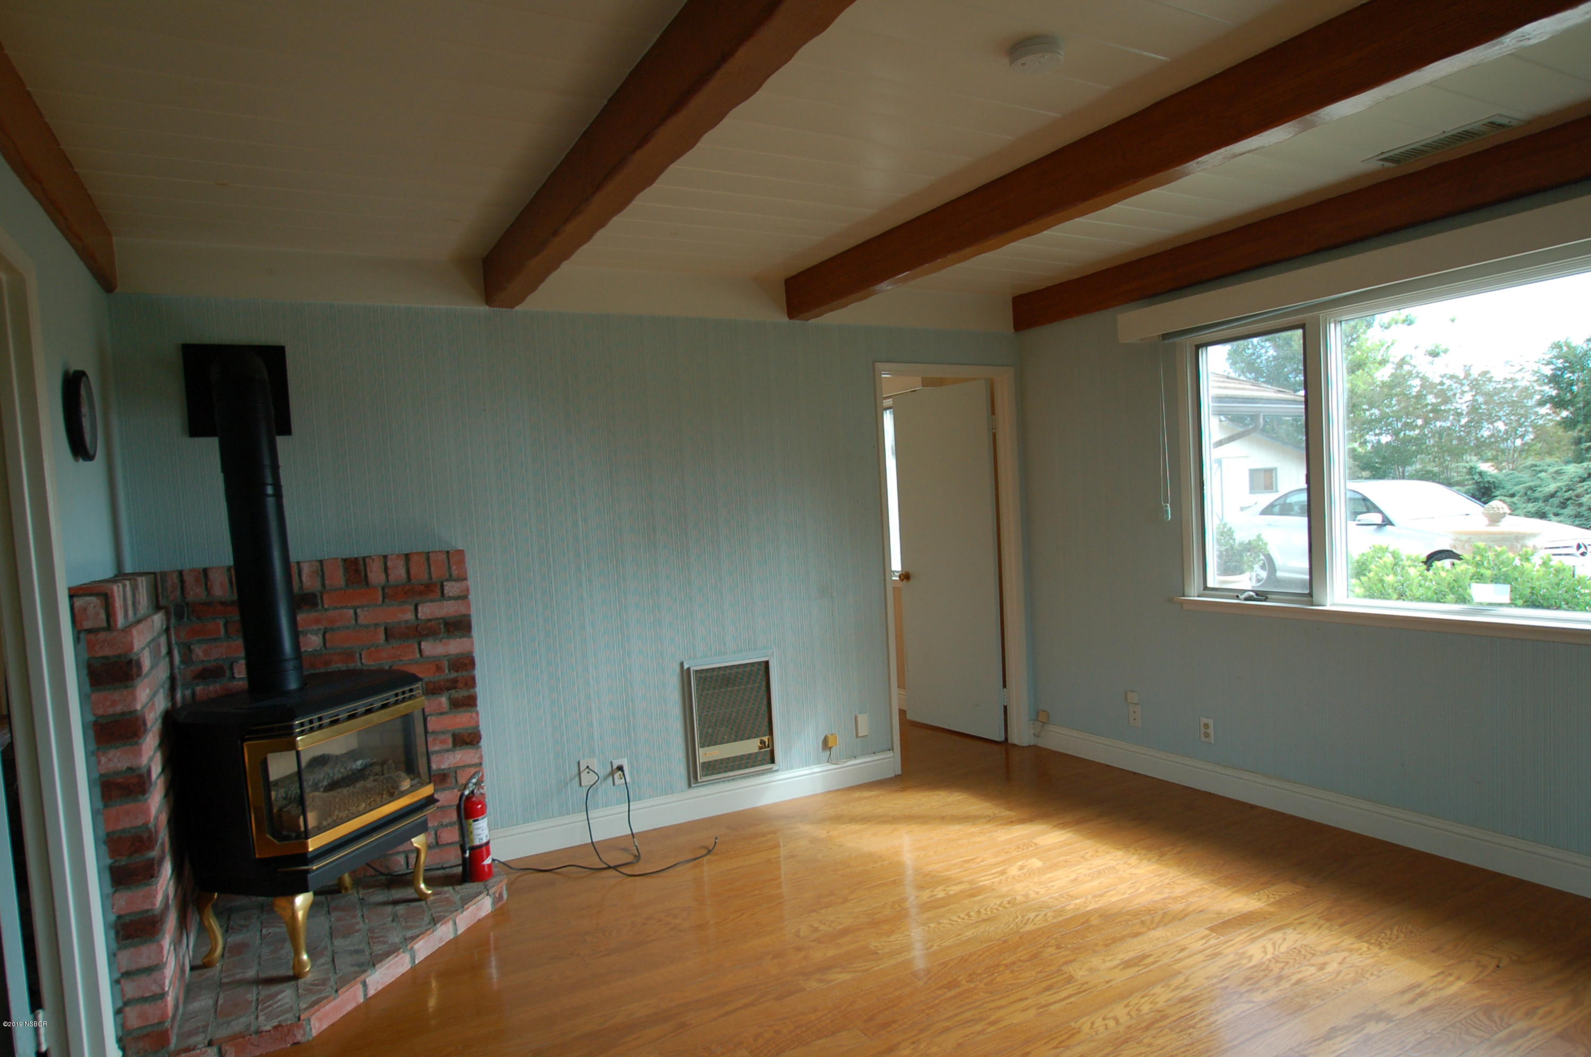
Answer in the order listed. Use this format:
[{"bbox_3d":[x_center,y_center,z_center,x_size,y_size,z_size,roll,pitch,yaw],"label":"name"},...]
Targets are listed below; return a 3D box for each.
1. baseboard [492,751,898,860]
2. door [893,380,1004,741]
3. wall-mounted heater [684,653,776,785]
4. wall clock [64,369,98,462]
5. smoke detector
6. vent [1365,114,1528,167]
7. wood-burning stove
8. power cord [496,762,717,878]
[{"bbox_3d":[-0.386,1.253,4.240,2.010,0.129,0.018,-4,1,-27],"label":"baseboard"},{"bbox_3d":[0.897,0.189,5.531,0.038,2.030,0.810,-4,1,-36],"label":"door"},{"bbox_3d":[-0.292,0.873,4.271,0.437,0.567,0.055,-4,1,-27],"label":"wall-mounted heater"},{"bbox_3d":[-2.041,-0.324,2.645,0.040,0.255,0.255,-4,1,-27],"label":"wall clock"},{"bbox_3d":[0.590,-1.140,2.265,0.132,0.042,0.132,-4,1,-27],"label":"smoke detector"},{"bbox_3d":[2.077,-1.242,2.984,0.172,0.015,0.395,-4,1,-27],"label":"vent"},{"bbox_3d":[-1.730,0.362,3.121,0.640,1.975,0.770,-3,1,18],"label":"wood-burning stove"},{"bbox_3d":[-0.749,1.172,3.768,0.880,0.355,0.480,-4,1,-27],"label":"power cord"}]

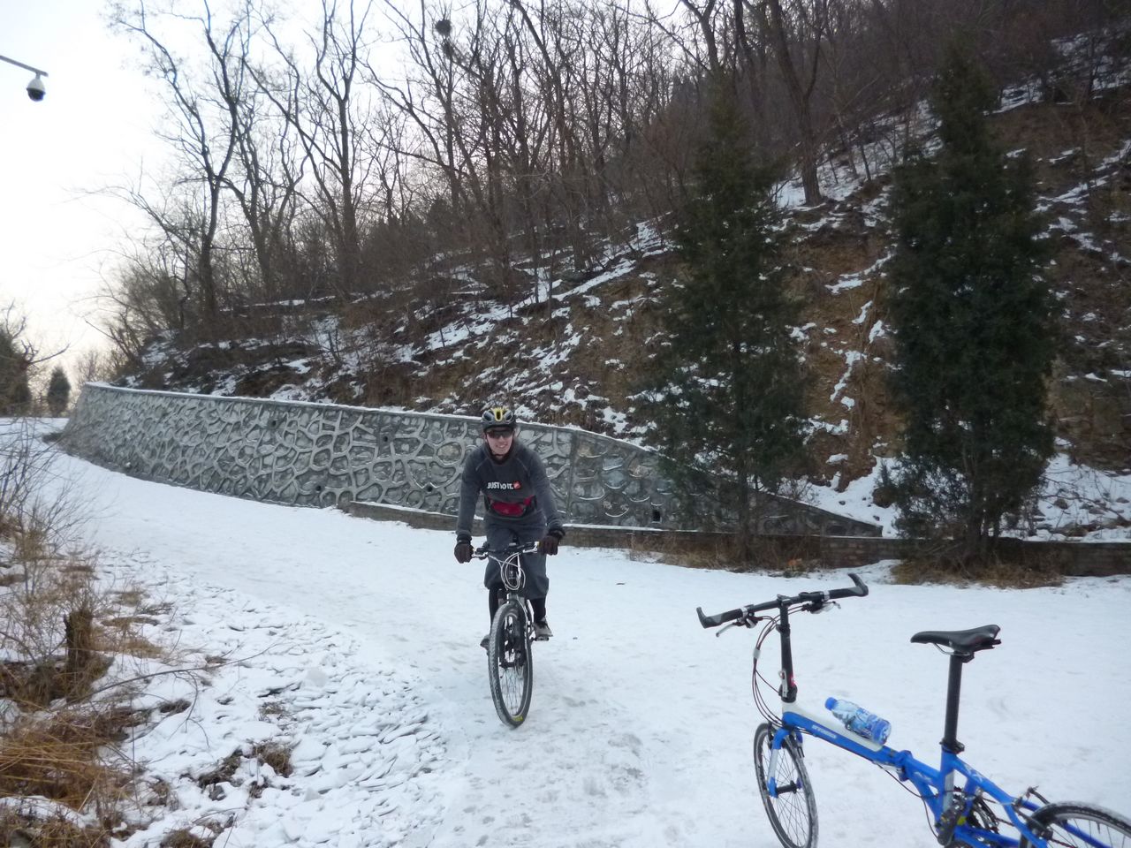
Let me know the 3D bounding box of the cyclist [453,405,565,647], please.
[{"bbox_3d":[-0.330,0.645,5.450,0.630,1.520,0.880,-1,-2,3],"label":"cyclist"}]

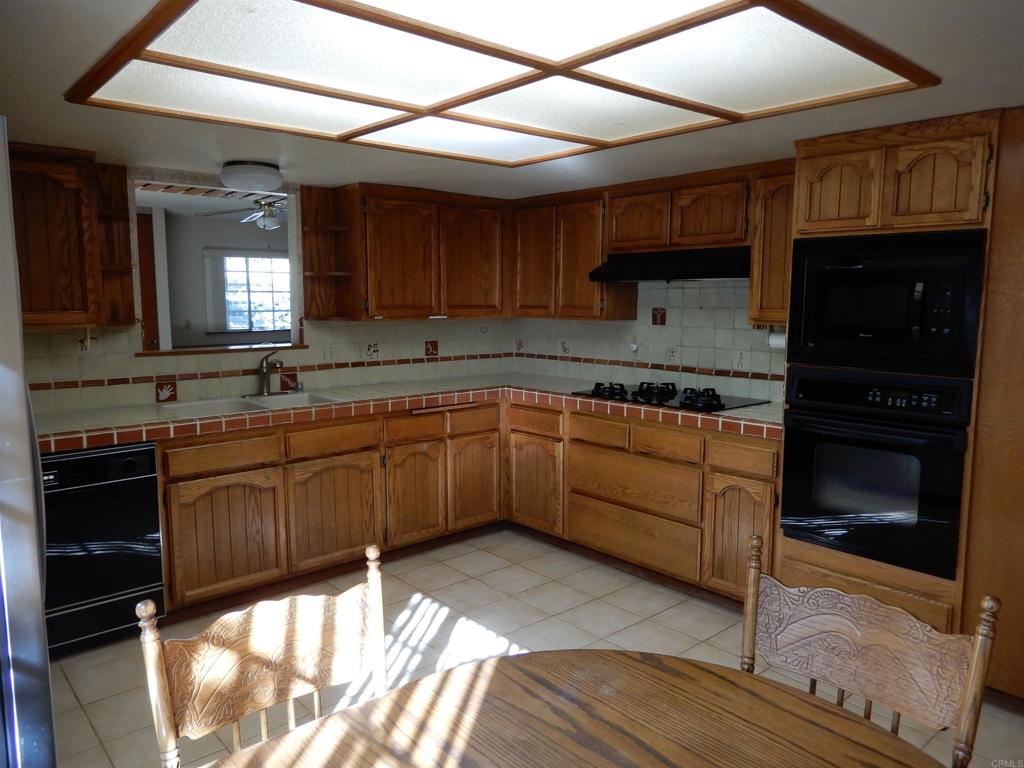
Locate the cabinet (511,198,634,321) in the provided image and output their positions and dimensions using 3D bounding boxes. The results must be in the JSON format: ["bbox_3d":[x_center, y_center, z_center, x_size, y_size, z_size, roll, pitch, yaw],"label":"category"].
[{"bbox_3d":[0.378,-0.778,4.509,0.311,0.724,0.839,-5,9,-41],"label":"cabinet"}]

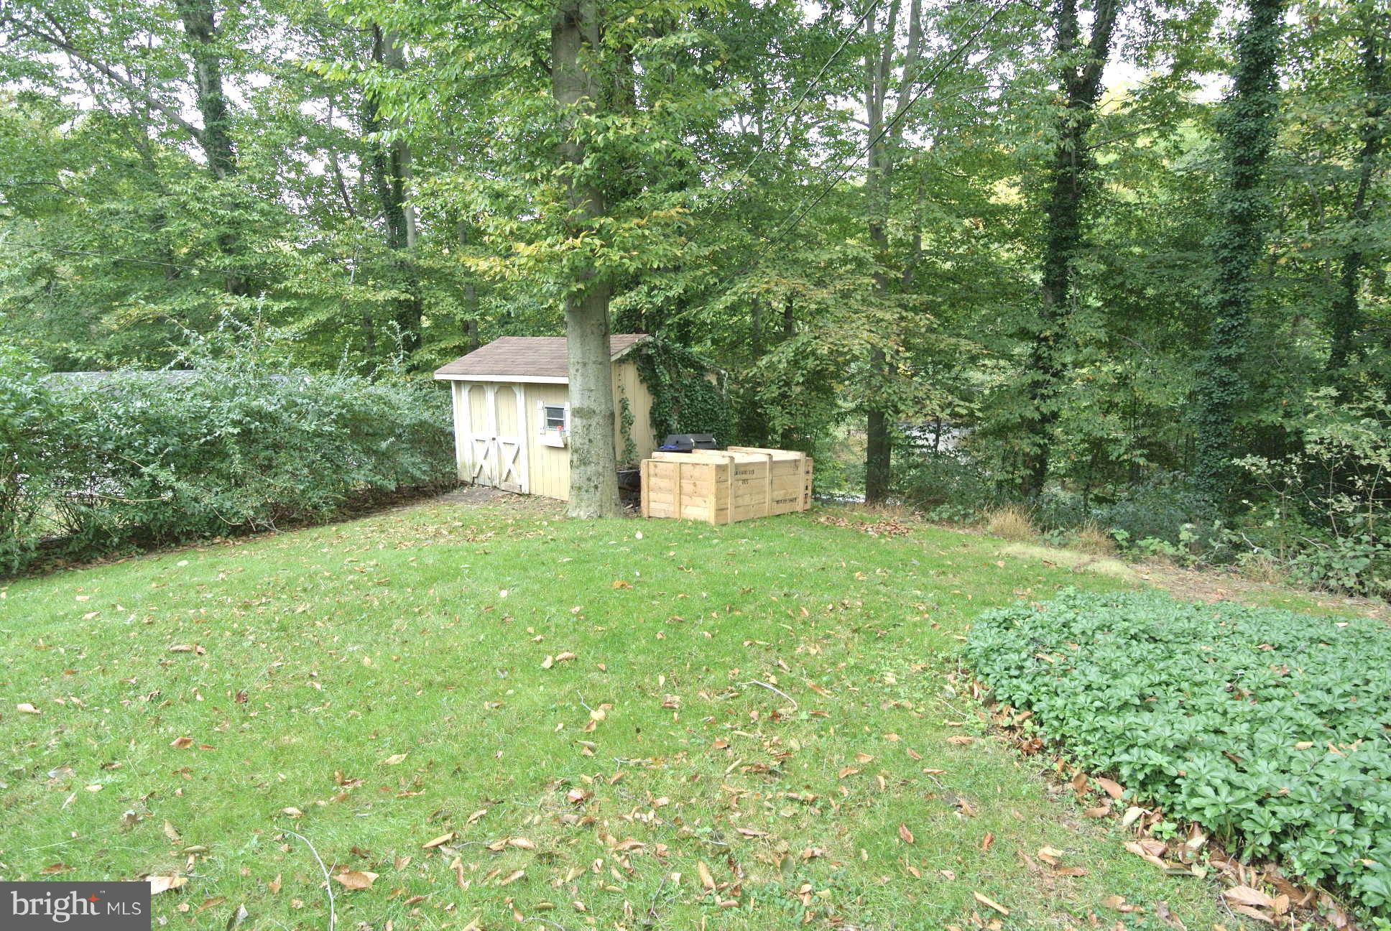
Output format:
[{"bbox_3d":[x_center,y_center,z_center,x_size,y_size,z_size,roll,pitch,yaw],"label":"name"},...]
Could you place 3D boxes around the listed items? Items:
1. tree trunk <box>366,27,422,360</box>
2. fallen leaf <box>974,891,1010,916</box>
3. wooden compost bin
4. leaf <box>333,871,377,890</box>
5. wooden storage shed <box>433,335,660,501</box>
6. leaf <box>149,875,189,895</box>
[{"bbox_3d":[-7.871,-6.995,18.279,0.800,8.599,0.700,-1,10,0],"label":"tree trunk"},{"bbox_3d":[0.821,1.214,1.933,0.030,0.020,0.099,-5,8,-38],"label":"fallen leaf"},{"bbox_3d":[0.522,0.270,10.224,1.272,0.856,2.440,3,4,39],"label":"wooden compost bin"},{"bbox_3d":[-0.998,1.215,2.046,0.131,0.020,0.055,0,6,3],"label":"leaf"},{"bbox_3d":[-2.084,-1.035,12.696,3.847,2.603,3.452,7,12,38],"label":"wooden storage shed"},{"bbox_3d":[-1.545,1.222,2.037,0.116,0.020,0.055,-1,6,-5],"label":"leaf"}]

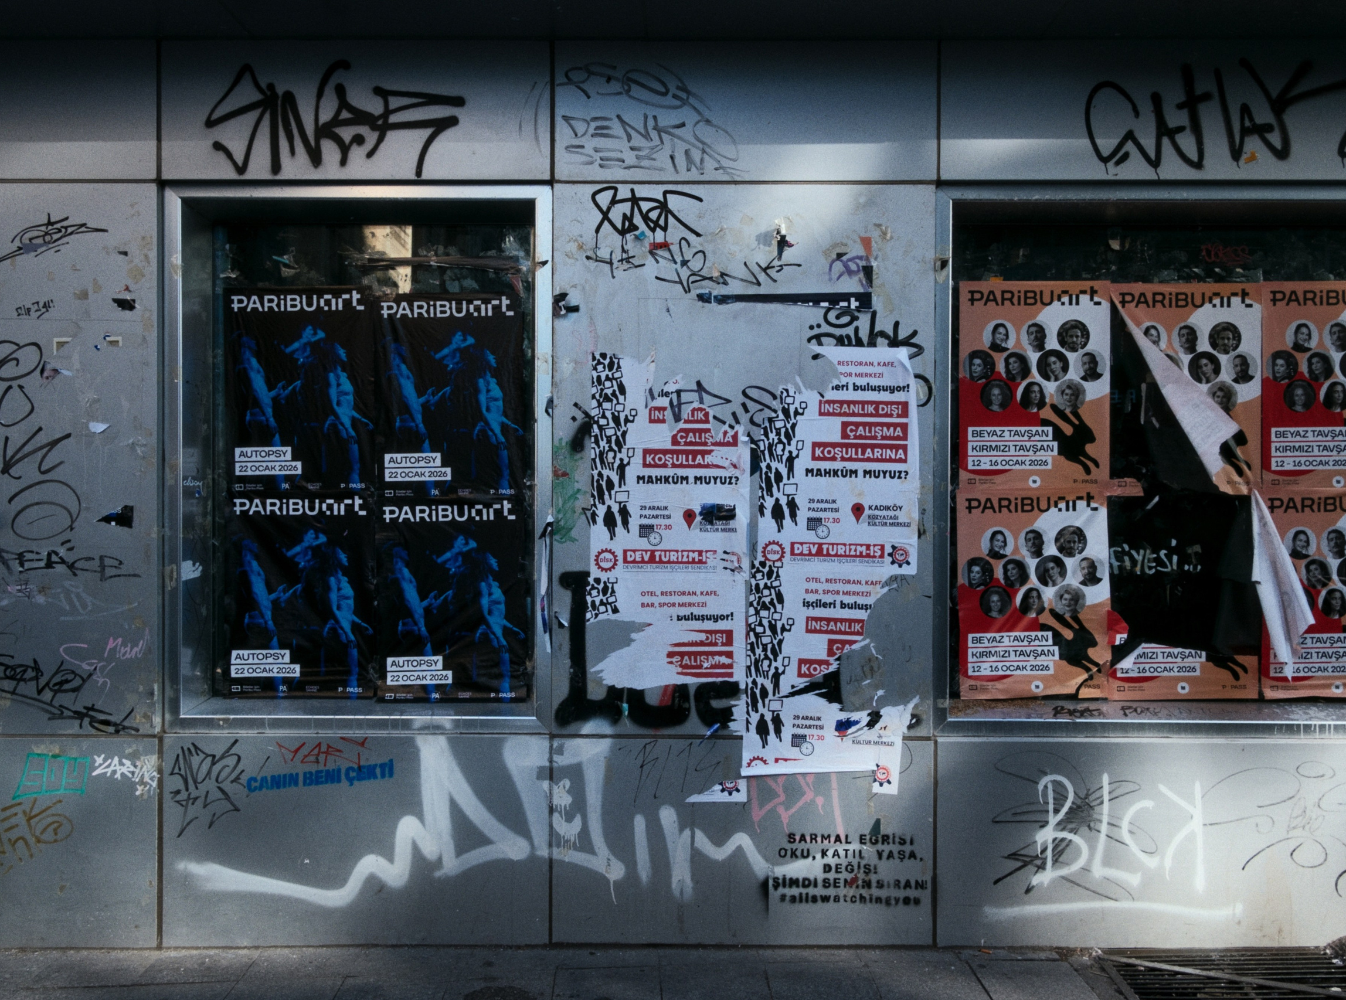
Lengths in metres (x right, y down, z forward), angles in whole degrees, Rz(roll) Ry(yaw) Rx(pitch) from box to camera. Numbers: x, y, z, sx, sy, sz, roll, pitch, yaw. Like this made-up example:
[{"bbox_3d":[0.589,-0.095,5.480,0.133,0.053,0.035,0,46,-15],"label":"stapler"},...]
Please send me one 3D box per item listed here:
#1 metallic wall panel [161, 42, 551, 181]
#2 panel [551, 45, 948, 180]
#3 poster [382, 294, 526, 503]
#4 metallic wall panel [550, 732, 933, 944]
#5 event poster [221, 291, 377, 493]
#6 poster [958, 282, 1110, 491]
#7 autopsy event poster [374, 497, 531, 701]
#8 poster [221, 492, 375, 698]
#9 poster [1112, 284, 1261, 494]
[{"bbox_3d":[-0.957,-1.175,3.034,1.182,0.422,0.030,0,1,0],"label":"metallic wall panel"},{"bbox_3d":[0.220,-1.175,3.034,1.159,0.422,0.030,0,1,0],"label":"panel"},{"bbox_3d":[-0.722,-0.340,3.277,0.492,0.672,0.010,0,1,0],"label":"poster"},{"bbox_3d":[0.215,1.034,3.054,1.161,0.634,0.030,0,1,0],"label":"metallic wall panel"},{"bbox_3d":[-1.219,-0.359,3.277,0.491,0.664,0.010,0,1,0],"label":"event poster"},{"bbox_3d":[1.186,-0.373,3.277,0.493,0.685,0.010,0,1,0],"label":"poster"},{"bbox_3d":[-0.725,0.329,3.283,0.512,0.672,0.010,0,1,0],"label":"autopsy event poster"},{"bbox_3d":[-1.222,0.314,3.283,0.498,0.682,0.010,0,1,0],"label":"poster"},{"bbox_3d":[1.672,-0.363,3.257,0.492,0.685,0.050,0,1,0],"label":"poster"}]

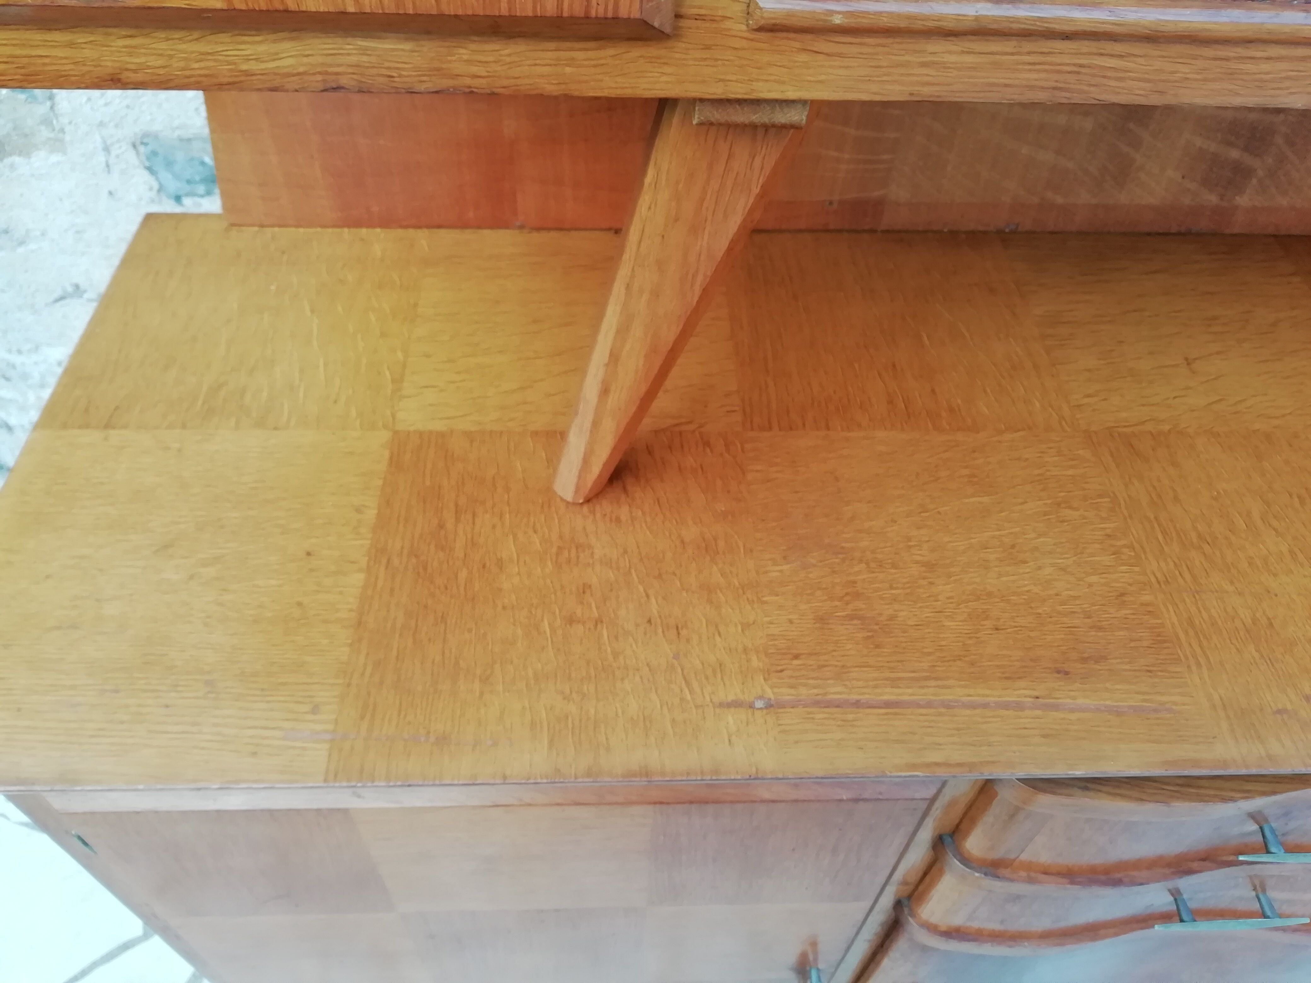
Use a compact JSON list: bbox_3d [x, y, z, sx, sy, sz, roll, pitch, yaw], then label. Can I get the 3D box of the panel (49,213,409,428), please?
[{"bbox_3d":[-0.293,-0.125,0.731,0.231,0.020,0.236,0,50,-2],"label":"panel"}]

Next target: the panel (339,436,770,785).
[{"bbox_3d":[-0.055,0.060,0.587,0.232,0.020,0.245,0,50,-2],"label":"panel"}]

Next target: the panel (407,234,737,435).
[{"bbox_3d":[-0.061,-0.120,0.737,0.232,0.020,0.224,0,50,-2],"label":"panel"}]

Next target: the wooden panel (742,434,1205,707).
[{"bbox_3d":[0.178,0.046,0.607,0.234,0.020,0.210,0,50,-2],"label":"wooden panel"}]

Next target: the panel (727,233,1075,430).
[{"bbox_3d":[0.172,-0.121,0.746,0.234,0.020,0.224,0,50,-2],"label":"panel"}]

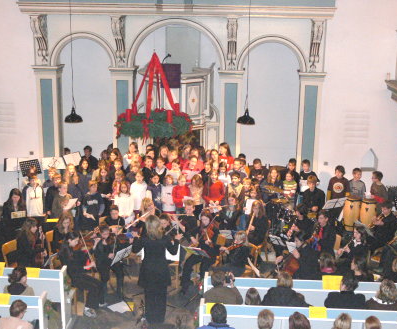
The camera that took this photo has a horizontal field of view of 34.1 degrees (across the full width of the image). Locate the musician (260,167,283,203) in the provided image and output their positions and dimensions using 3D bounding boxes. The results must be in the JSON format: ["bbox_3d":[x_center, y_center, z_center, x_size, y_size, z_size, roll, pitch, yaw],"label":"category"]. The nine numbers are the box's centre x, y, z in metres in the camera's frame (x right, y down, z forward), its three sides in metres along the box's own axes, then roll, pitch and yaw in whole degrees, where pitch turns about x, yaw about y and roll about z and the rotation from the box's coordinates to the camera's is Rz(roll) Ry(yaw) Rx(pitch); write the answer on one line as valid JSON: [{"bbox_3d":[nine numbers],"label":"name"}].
[{"bbox_3d":[1.443,0.721,13.043,0.450,1.363,0.330,4,14,14],"label":"musician"}]

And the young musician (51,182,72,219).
[{"bbox_3d":[-2.620,0.966,12.501,0.420,1.370,0.360,-7,15,-33],"label":"young musician"}]

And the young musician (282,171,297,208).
[{"bbox_3d":[1.923,0.800,13.517,0.360,1.360,0.270,1,14,2],"label":"young musician"}]

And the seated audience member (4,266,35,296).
[{"bbox_3d":[-2.347,1.889,8.859,0.500,1.172,0.720,5,14,16],"label":"seated audience member"}]

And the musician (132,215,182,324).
[{"bbox_3d":[-0.610,1.514,9.415,0.700,1.688,0.500,2,14,3],"label":"musician"}]

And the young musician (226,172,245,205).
[{"bbox_3d":[0.734,0.810,13.183,0.420,1.340,0.300,4,15,12],"label":"young musician"}]

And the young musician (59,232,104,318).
[{"bbox_3d":[-1.801,1.682,10.041,0.760,1.280,0.480,6,15,17],"label":"young musician"}]

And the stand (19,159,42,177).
[{"bbox_3d":[-3.634,0.505,14.068,0.500,1.360,0.450,4,15,12],"label":"stand"}]

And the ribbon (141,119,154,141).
[{"bbox_3d":[-0.799,-0.541,10.135,0.190,0.360,0.090,5,15,14],"label":"ribbon"}]

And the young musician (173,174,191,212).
[{"bbox_3d":[-0.331,0.837,12.875,0.380,1.330,0.300,1,12,3],"label":"young musician"}]

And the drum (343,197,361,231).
[{"bbox_3d":[3.344,1.044,14.039,0.370,0.690,0.370,1,14,0],"label":"drum"}]

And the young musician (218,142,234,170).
[{"bbox_3d":[0.585,0.265,14.499,0.430,1.530,0.300,7,15,22],"label":"young musician"}]

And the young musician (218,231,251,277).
[{"bbox_3d":[0.467,1.608,10.072,0.750,1.240,0.520,0,12,-3],"label":"young musician"}]

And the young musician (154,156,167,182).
[{"bbox_3d":[-0.784,0.533,13.322,0.400,1.420,0.300,1,12,0],"label":"young musician"}]

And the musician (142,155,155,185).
[{"bbox_3d":[-1.057,0.559,13.673,0.400,1.440,0.300,-2,15,-12],"label":"musician"}]

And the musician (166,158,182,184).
[{"bbox_3d":[-0.529,0.577,13.676,0.400,1.400,0.320,0,14,-5],"label":"musician"}]

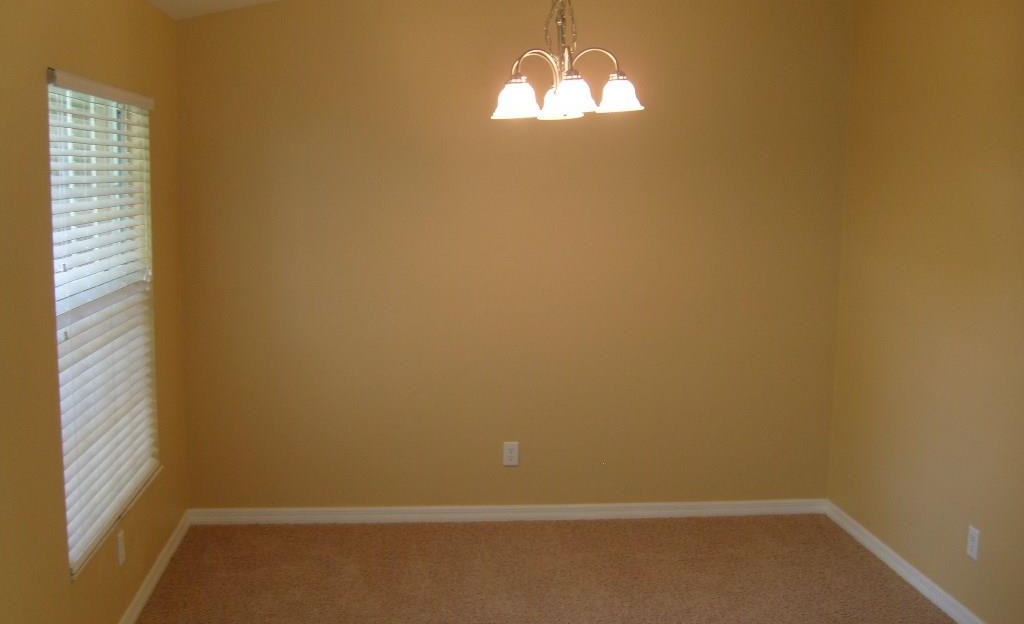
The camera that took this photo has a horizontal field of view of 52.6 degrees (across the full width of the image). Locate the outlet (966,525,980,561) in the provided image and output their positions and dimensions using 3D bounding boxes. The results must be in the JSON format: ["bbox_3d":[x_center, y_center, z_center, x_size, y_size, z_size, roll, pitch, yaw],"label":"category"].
[{"bbox_3d":[1.783,0.894,4.006,0.010,0.118,0.073,0,8,-6],"label":"outlet"}]

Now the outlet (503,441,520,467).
[{"bbox_3d":[-0.004,0.703,5.134,0.073,0.118,0.010,0,8,-6],"label":"outlet"}]

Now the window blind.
[{"bbox_3d":[-1.415,-0.021,3.637,0.077,1.517,1.227,0,8,-6],"label":"window blind"}]

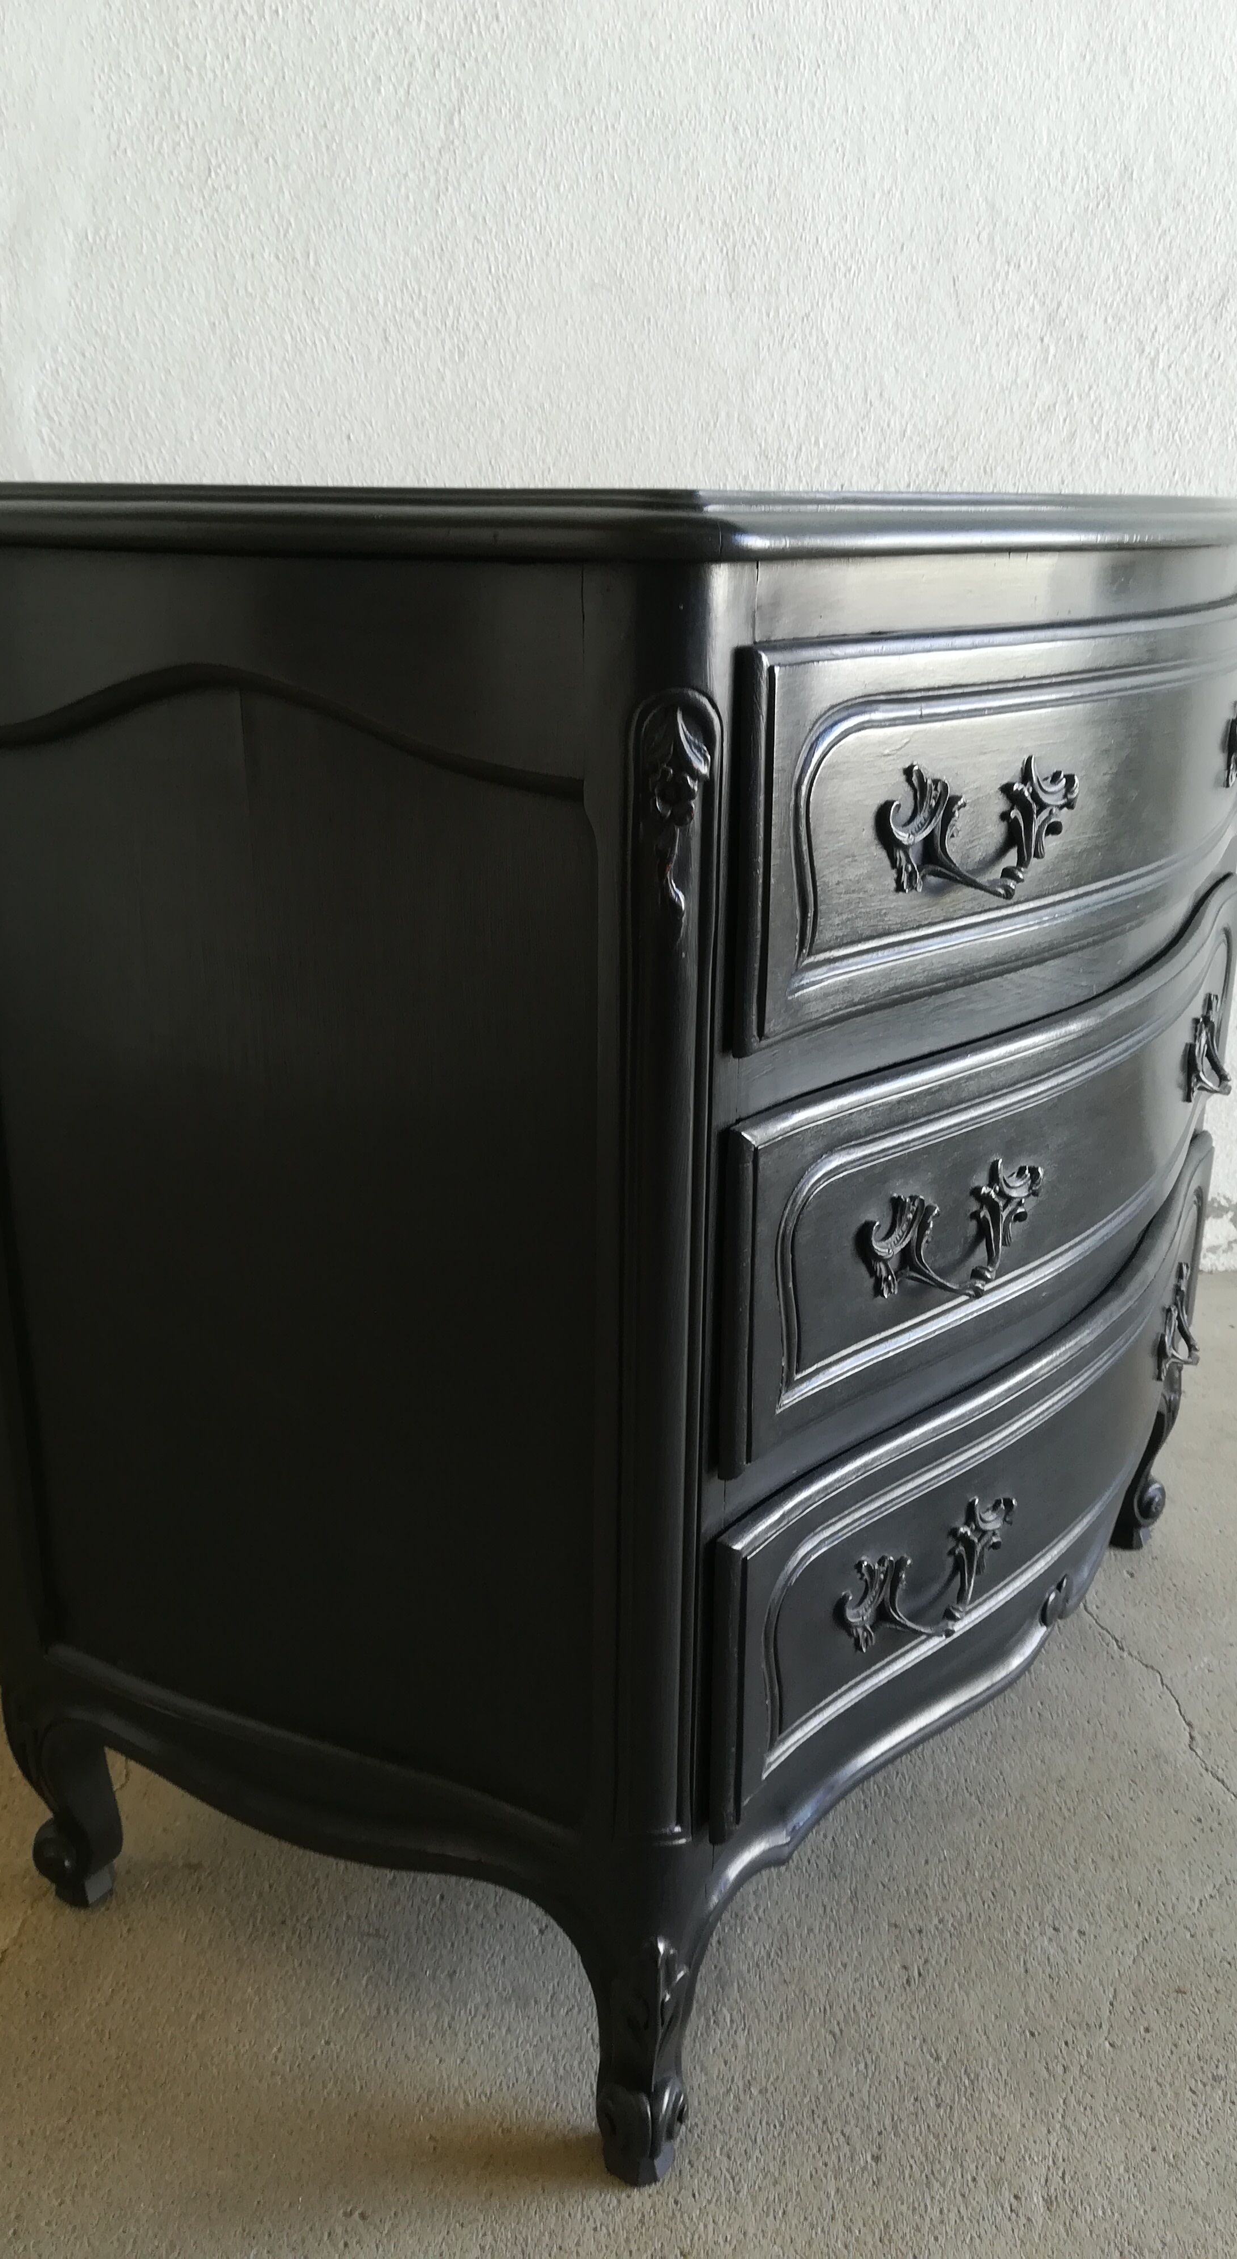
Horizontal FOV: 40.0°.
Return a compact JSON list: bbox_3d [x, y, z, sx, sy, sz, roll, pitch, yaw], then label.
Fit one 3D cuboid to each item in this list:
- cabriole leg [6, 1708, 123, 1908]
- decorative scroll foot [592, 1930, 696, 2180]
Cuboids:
[{"bbox_3d":[-0.339,0.416,1.047,0.061,0.136,0.050,-4,21,-11],"label":"cabriole leg"},{"bbox_3d":[0.013,0.470,0.869,0.054,0.167,0.061,-4,21,-11],"label":"decorative scroll foot"}]

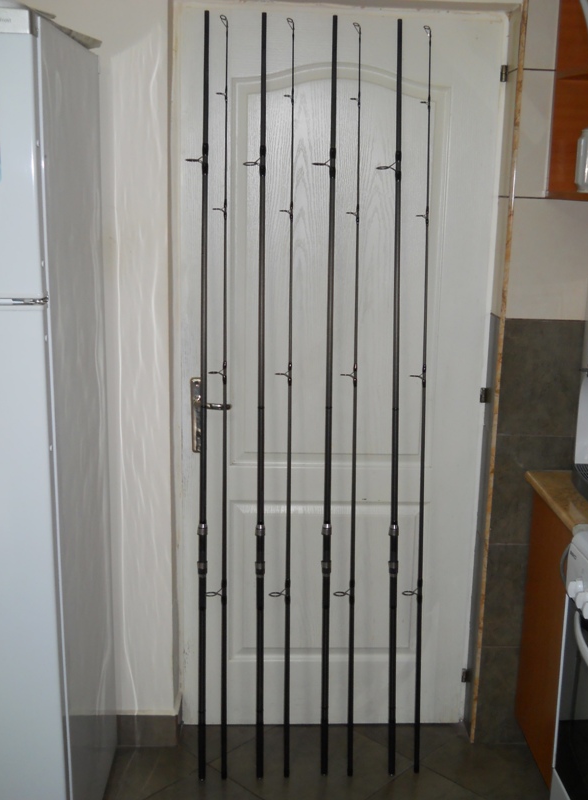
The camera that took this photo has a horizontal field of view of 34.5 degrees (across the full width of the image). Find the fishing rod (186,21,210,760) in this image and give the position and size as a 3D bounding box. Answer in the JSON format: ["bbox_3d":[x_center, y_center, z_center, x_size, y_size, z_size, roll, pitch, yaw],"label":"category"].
[{"bbox_3d":[-0.257,0.039,2.529,0.062,2.065,0.042,1,7,-2],"label":"fishing rod"}]

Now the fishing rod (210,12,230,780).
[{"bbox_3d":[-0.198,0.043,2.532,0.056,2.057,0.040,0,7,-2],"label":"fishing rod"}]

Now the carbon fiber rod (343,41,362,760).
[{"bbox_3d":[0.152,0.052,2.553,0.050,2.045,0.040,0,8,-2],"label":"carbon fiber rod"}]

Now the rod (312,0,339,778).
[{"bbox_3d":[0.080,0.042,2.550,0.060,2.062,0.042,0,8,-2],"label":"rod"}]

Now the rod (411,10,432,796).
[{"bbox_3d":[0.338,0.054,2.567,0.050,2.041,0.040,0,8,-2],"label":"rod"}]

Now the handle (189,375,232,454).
[{"bbox_3d":[-0.227,0.048,2.623,0.118,0.220,0.060,1,13,-2],"label":"handle"}]

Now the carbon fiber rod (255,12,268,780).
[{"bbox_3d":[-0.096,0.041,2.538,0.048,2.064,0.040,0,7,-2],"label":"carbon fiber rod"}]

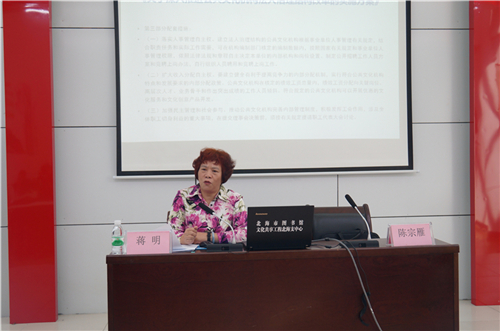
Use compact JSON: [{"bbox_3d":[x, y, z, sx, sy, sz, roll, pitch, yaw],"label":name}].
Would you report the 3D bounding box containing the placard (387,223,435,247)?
[{"bbox_3d":[0.833,0.356,2.803,0.231,0.110,0.080,-1,1,-11],"label":"placard"}]

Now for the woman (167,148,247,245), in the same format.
[{"bbox_3d":[-0.218,0.540,3.145,0.480,1.278,0.660,-1,1,-2],"label":"woman"}]

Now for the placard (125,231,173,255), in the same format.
[{"bbox_3d":[-0.500,0.380,2.685,0.223,0.107,0.080,-1,1,-3],"label":"placard"}]

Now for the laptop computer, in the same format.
[{"bbox_3d":[0.138,0.307,2.779,0.332,0.230,0.315,-1,1,-7],"label":"laptop computer"}]

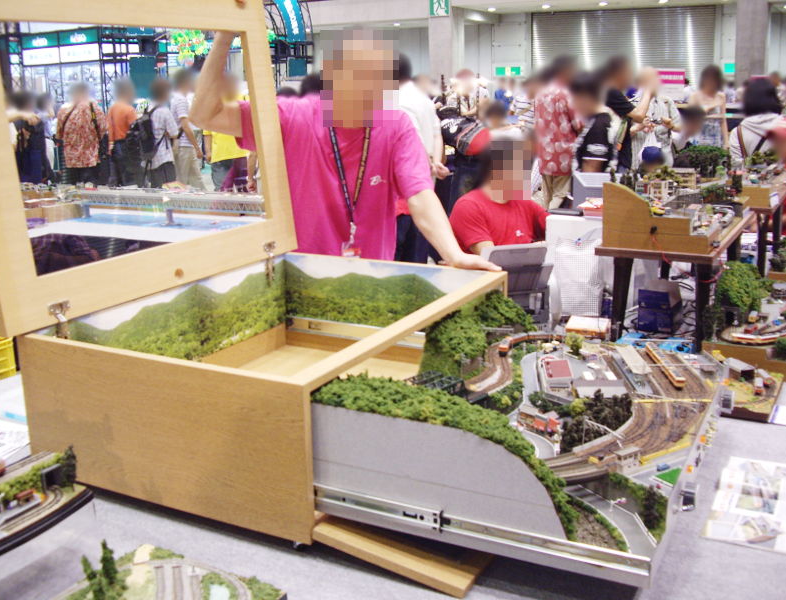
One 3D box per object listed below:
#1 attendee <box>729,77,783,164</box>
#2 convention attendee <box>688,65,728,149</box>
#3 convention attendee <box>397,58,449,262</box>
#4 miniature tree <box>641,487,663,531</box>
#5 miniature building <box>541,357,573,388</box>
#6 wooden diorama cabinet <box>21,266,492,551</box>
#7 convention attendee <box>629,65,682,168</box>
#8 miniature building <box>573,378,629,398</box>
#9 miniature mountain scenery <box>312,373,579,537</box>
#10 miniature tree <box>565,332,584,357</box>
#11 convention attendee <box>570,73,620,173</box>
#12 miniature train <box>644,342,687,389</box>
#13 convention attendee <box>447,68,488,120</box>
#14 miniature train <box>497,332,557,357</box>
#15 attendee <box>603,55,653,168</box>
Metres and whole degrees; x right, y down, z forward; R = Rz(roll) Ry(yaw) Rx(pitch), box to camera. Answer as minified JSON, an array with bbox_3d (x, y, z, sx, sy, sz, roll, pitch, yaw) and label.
[{"bbox_3d":[2.429,-0.729,5.879,0.450,1.463,0.340,1,14,11],"label":"attendee"},{"bbox_3d":[3.102,-1.509,8.692,0.430,1.569,0.320,1,14,9],"label":"convention attendee"},{"bbox_3d":[0.101,-0.804,5.879,0.500,1.700,0.340,6,15,24],"label":"convention attendee"},{"bbox_3d":[0.396,0.317,1.333,0.031,0.066,0.031,6,16,27],"label":"miniature tree"},{"bbox_3d":[0.359,0.162,1.904,0.054,0.035,0.115,-1,14,2],"label":"miniature building"},{"bbox_3d":[-0.217,0.136,1.920,0.645,0.275,0.913,6,15,26],"label":"wooden diorama cabinet"},{"bbox_3d":[2.258,-1.237,7.626,0.520,1.660,0.420,2,14,10],"label":"convention attendee"},{"bbox_3d":[0.426,0.187,1.798,0.097,0.036,0.080,-1,14,1],"label":"miniature building"},{"bbox_3d":[0.083,0.210,1.259,0.402,0.145,0.124,7,16,27],"label":"miniature mountain scenery"},{"bbox_3d":[0.361,0.087,1.741,0.036,0.046,0.036,7,16,27],"label":"miniature tree"},{"bbox_3d":[1.248,-0.675,5.601,0.380,1.560,0.450,-3,14,-10],"label":"convention attendee"},{"bbox_3d":[0.608,0.145,1.971,0.020,0.026,0.262,-1,14,2],"label":"miniature train"},{"bbox_3d":[0.781,-1.630,9.280,0.500,1.660,0.320,-1,14,0],"label":"convention attendee"},{"bbox_3d":[0.273,0.086,1.807,0.194,0.023,0.063,-13,19,-41],"label":"miniature train"},{"bbox_3d":[1.956,-1.166,7.300,0.460,1.639,0.480,0,14,6],"label":"attendee"}]

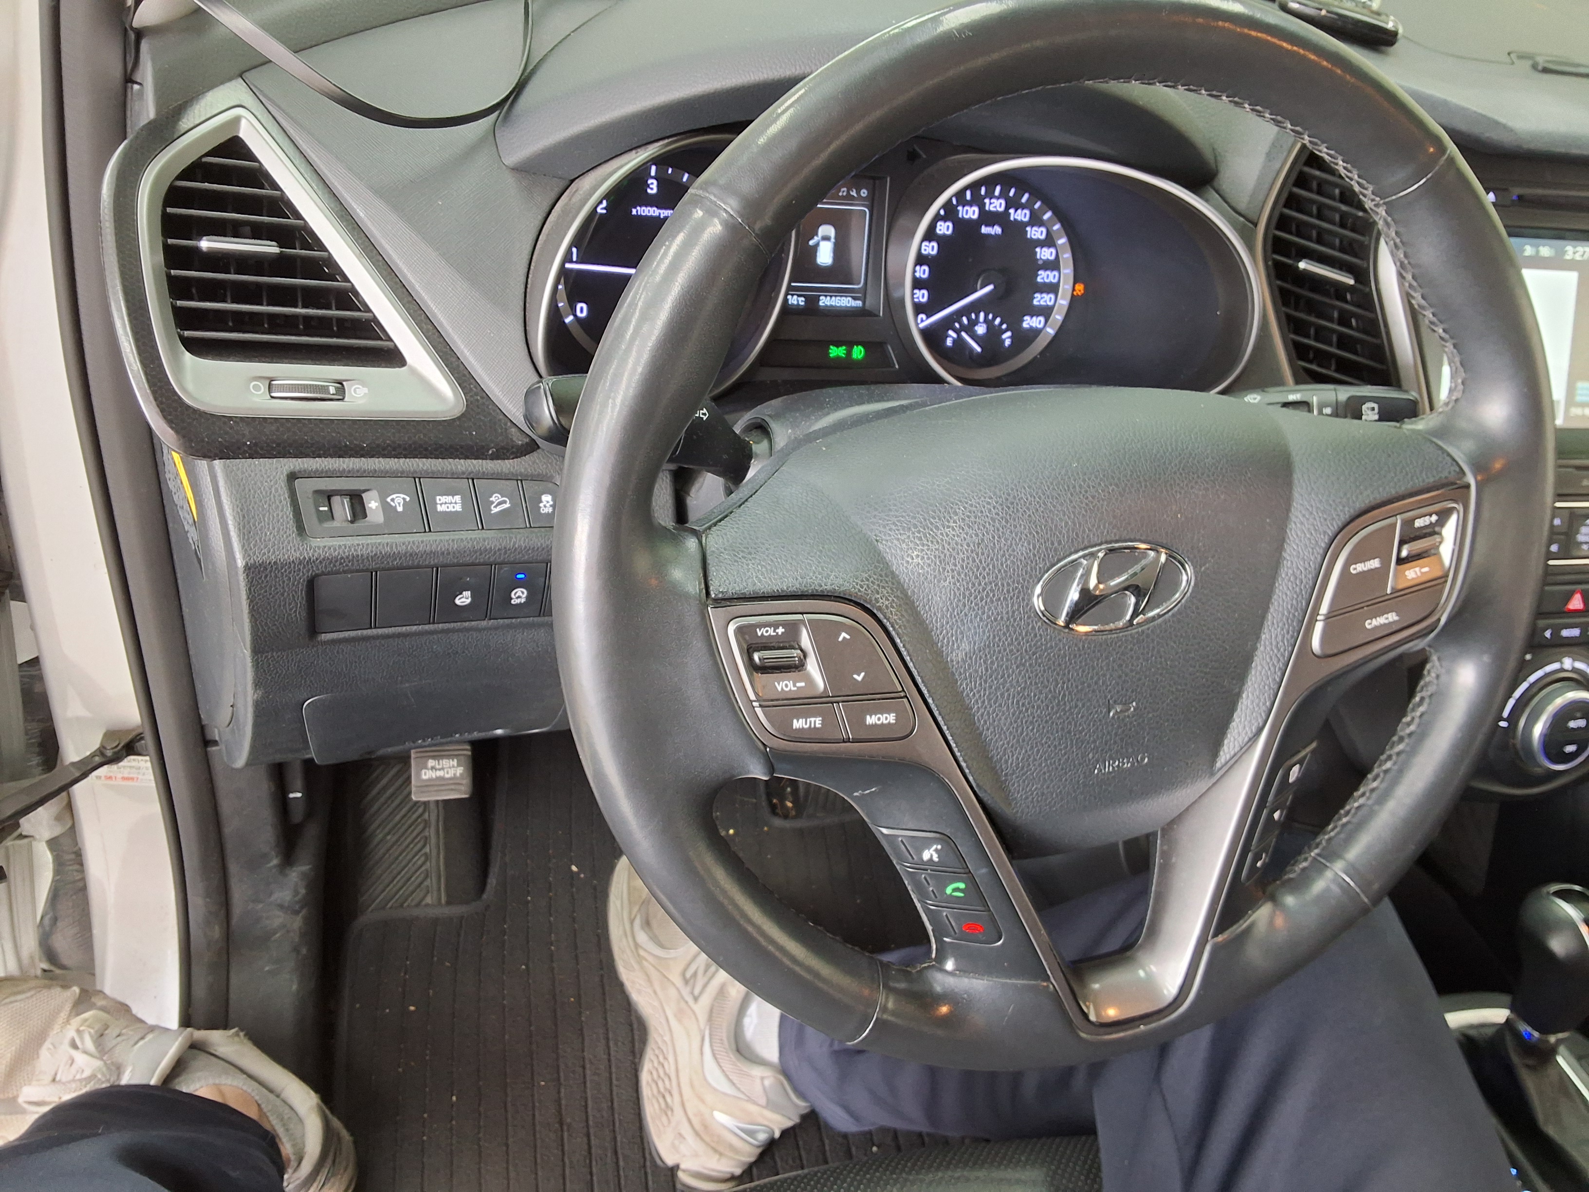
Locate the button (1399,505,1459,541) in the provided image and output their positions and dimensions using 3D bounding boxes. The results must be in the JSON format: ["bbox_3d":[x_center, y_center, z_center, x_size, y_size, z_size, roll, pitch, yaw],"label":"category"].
[{"bbox_3d":[0.236,-0.028,0.483,0.026,0.011,0.008,-15,17,-14],"label":"button"}]

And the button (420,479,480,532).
[{"bbox_3d":[-0.140,-0.038,0.521,0.021,0.022,0.010,-3,23,-17],"label":"button"}]

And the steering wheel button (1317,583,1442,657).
[{"bbox_3d":[0.220,0.009,0.487,0.062,0.015,0.008,-15,17,-14],"label":"steering wheel button"}]

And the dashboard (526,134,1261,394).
[{"bbox_3d":[0.059,-0.155,0.629,0.377,0.120,0.050,-3,15,-17],"label":"dashboard"}]

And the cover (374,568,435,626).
[{"bbox_3d":[-0.161,-0.001,0.532,0.023,0.027,0.010,-3,33,-17],"label":"cover"}]

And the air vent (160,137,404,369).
[{"bbox_3d":[-0.203,-0.135,0.512,0.085,0.086,0.030,-3,10,-17],"label":"air vent"}]

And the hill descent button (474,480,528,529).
[{"bbox_3d":[-0.120,-0.039,0.528,0.020,0.022,0.010,-3,23,-17],"label":"hill descent button"}]

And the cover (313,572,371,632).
[{"bbox_3d":[-0.184,0.001,0.525,0.022,0.027,0.010,-3,33,-17],"label":"cover"}]

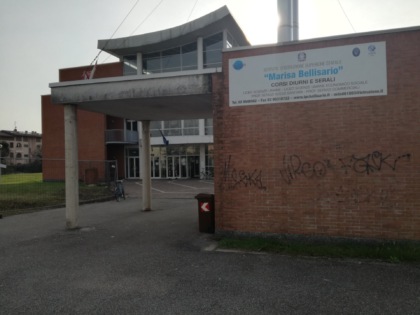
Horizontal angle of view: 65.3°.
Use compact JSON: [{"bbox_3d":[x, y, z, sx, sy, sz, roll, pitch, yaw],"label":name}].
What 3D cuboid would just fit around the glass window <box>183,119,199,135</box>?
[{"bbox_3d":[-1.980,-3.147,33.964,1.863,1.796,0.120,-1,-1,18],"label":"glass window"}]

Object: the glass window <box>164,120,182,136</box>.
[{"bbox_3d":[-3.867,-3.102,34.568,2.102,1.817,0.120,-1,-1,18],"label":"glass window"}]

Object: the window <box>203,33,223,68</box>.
[{"bbox_3d":[0.316,-10.813,33.340,2.106,3.732,0.120,-1,-1,18],"label":"window"}]

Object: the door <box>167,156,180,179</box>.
[{"bbox_3d":[-3.789,1.058,34.482,1.558,2.283,0.120,-1,-1,18],"label":"door"}]

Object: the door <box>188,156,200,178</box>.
[{"bbox_3d":[-1.619,1.052,33.787,1.364,2.247,0.120,-1,-1,18],"label":"door"}]

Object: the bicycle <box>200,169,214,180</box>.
[{"bbox_3d":[-0.211,1.654,31.500,1.680,1.080,0.550,-1,-1,18],"label":"bicycle"}]

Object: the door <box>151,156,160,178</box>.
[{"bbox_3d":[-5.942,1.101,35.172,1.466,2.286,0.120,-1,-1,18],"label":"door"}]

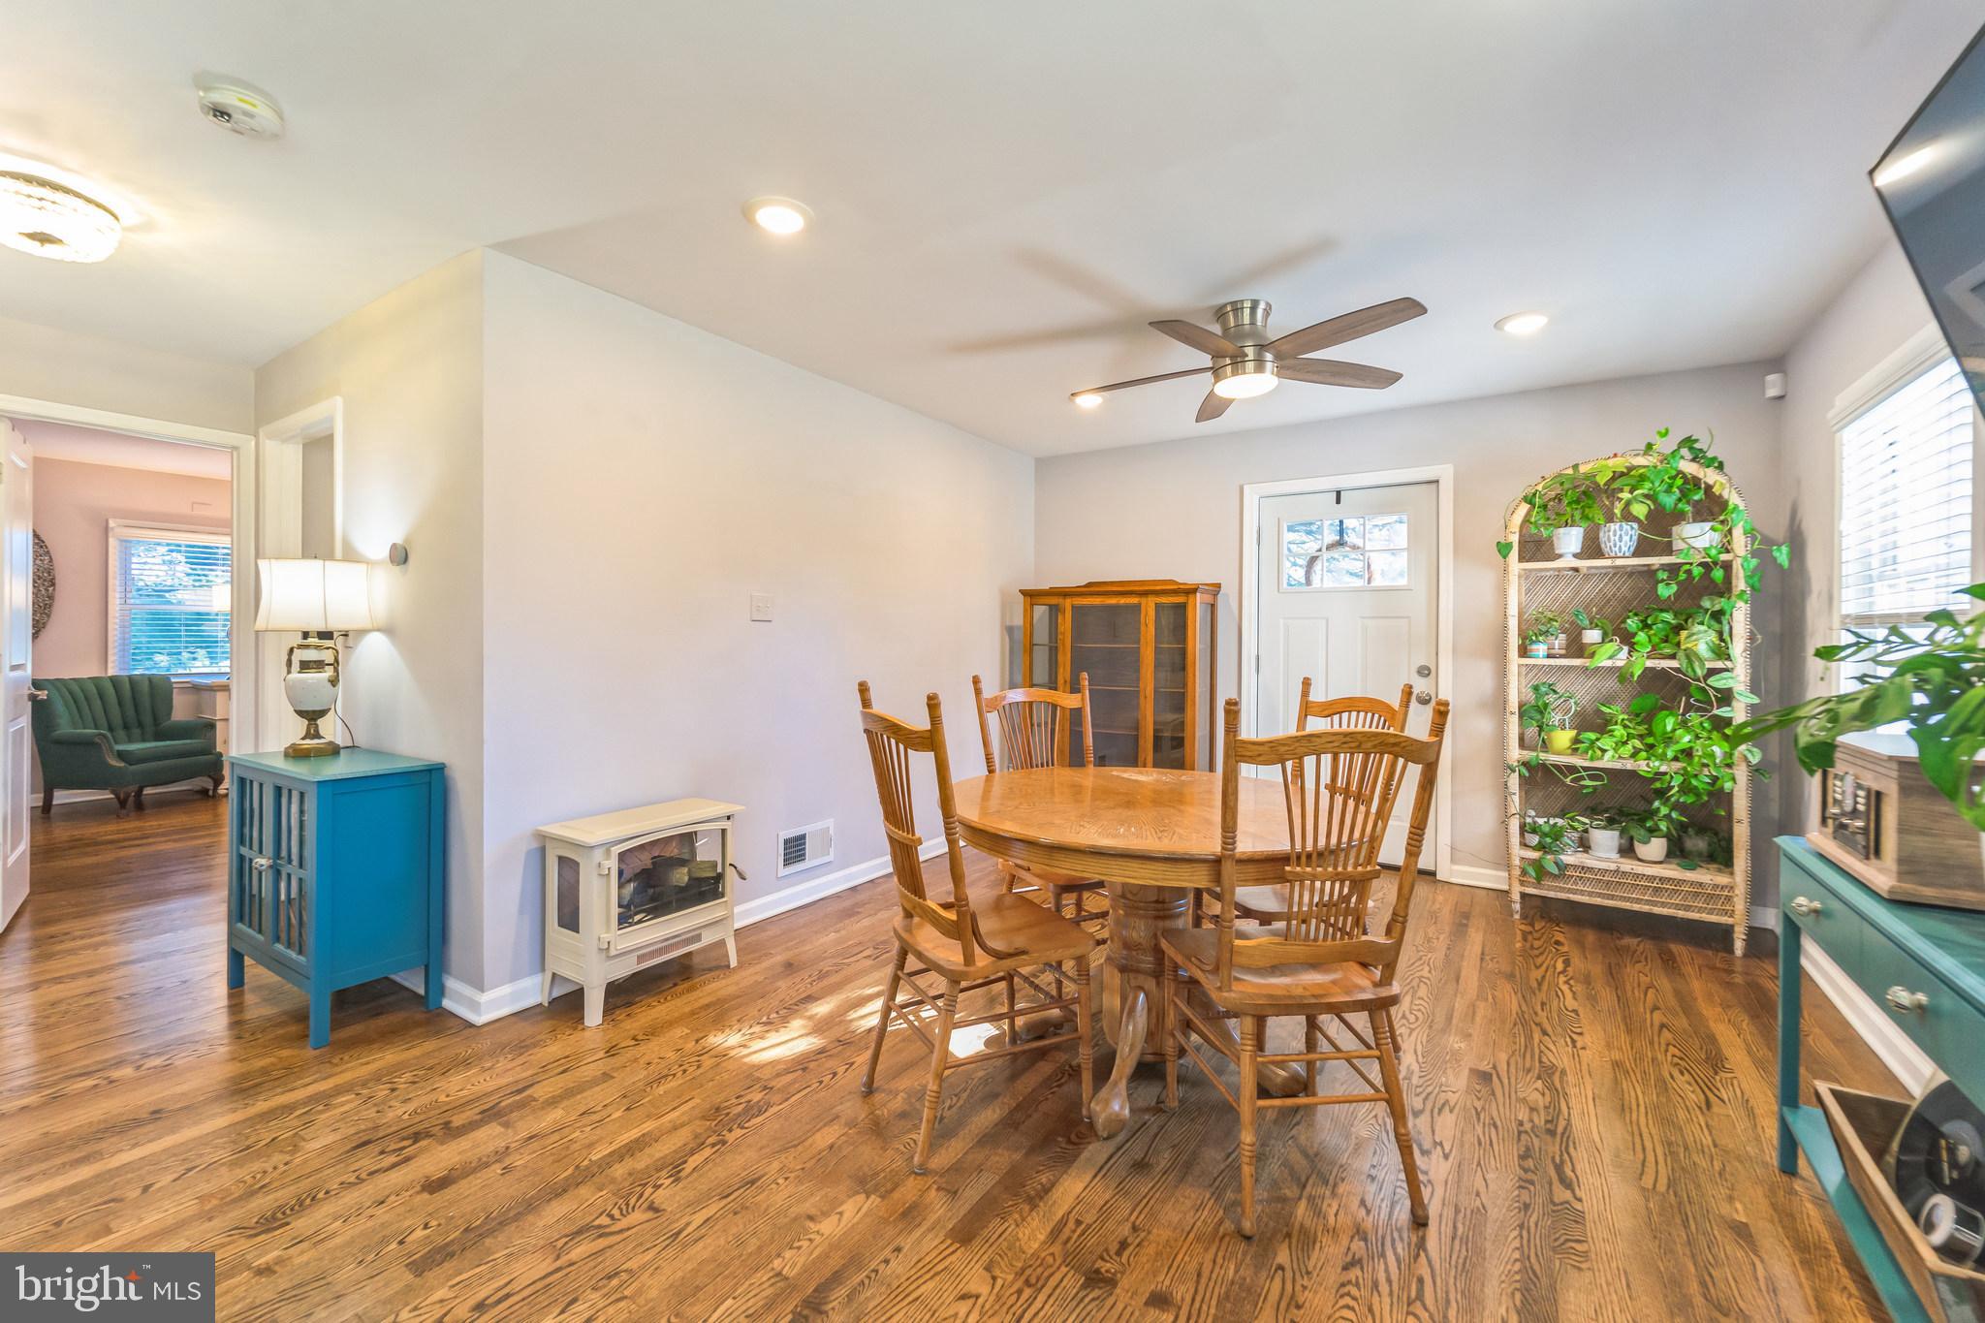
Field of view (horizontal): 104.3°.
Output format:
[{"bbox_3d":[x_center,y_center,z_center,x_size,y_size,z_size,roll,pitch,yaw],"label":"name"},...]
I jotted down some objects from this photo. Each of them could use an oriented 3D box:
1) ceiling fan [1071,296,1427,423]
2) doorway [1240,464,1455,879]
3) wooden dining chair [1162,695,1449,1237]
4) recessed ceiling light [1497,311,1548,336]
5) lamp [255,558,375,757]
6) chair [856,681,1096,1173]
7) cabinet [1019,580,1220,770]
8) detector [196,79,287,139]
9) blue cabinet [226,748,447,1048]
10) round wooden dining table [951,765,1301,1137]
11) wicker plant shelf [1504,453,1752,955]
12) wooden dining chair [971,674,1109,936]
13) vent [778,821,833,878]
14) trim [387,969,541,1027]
[{"bbox_3d":[0.956,-1.173,2.914,1.280,0.285,1.300,0,2,-31],"label":"ceiling fan"},{"bbox_3d":[1.893,0.049,4.228,1.047,2.113,0.120,1,2,34],"label":"doorway"},{"bbox_3d":[0.678,0.608,1.791,0.485,1.085,0.515,0,1,-5],"label":"wooden dining chair"},{"bbox_3d":[2.041,-1.299,2.983,0.183,0.020,0.183,1,2,34],"label":"recessed ceiling light"},{"bbox_3d":[-2.421,-0.014,2.760,0.340,0.700,0.340,1,2,33],"label":"lamp"},{"bbox_3d":[-0.045,0.598,1.993,0.515,1.085,0.485,0,1,-29],"label":"chair"},{"bbox_3d":[0.754,0.317,4.636,1.120,1.550,0.410,1,2,33],"label":"cabinet"},{"bbox_3d":[-1.691,-1.240,1.735,0.147,0.055,0.147,1,2,33],"label":"detector"},{"bbox_3d":[-2.240,0.747,2.635,0.740,0.800,0.360,1,2,33],"label":"blue cabinet"},{"bbox_3d":[0.440,0.765,2.187,1.170,0.750,1.170,0,1,0],"label":"round wooden dining table"},{"bbox_3d":[2.682,0.151,3.327,0.790,1.970,0.360,1,2,33],"label":"wicker plant shelf"},{"bbox_3d":[0.250,0.600,2.740,0.470,1.090,0.550,0,1,-25],"label":"wooden dining chair"},{"bbox_3d":[-0.849,0.860,3.542,0.020,0.205,0.330,1,2,34],"label":"vent"},{"bbox_3d":[-1.800,1.061,2.619,0.660,0.108,0.210,1,2,34],"label":"trim"}]

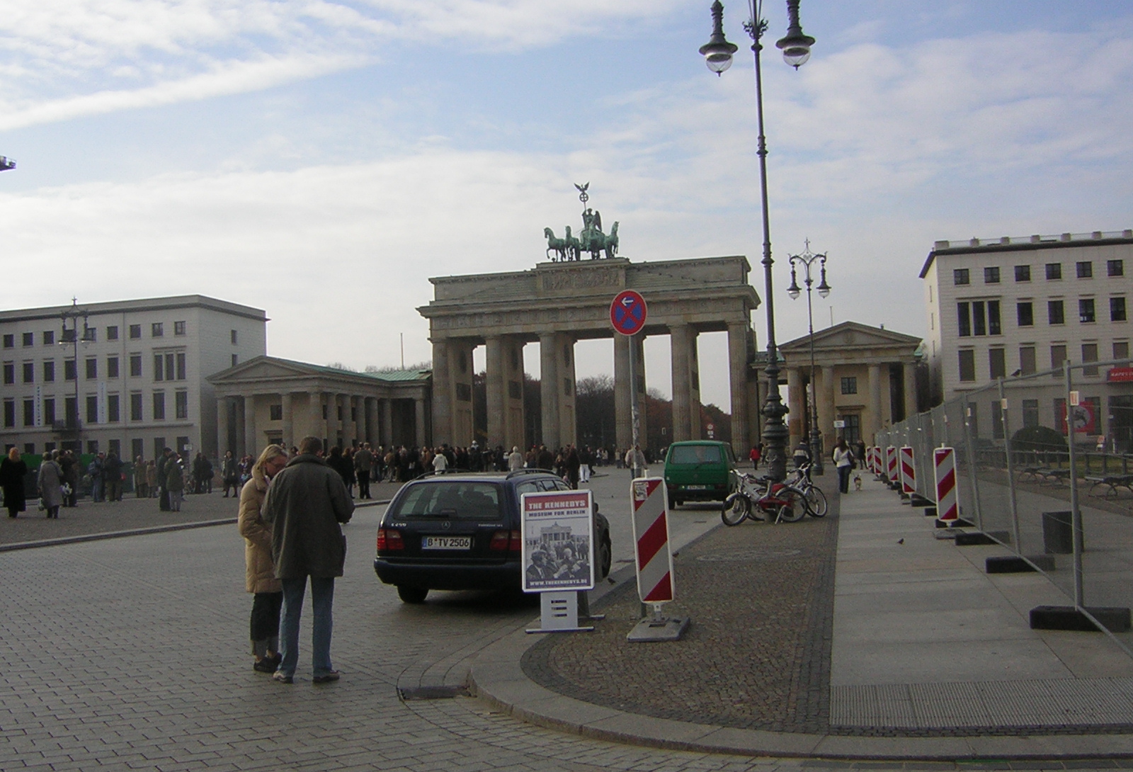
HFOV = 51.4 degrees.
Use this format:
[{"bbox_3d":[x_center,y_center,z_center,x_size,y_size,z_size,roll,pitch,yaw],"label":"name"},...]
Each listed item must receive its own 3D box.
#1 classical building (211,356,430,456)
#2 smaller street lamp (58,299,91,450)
[{"bbox_3d":[-22.489,3.192,111.822,14.400,11.200,20.000,-3,-4,13],"label":"classical building"},{"bbox_3d":[-30.730,0.528,74.000,2.300,12.400,0.800,-3,-4,13],"label":"smaller street lamp"}]

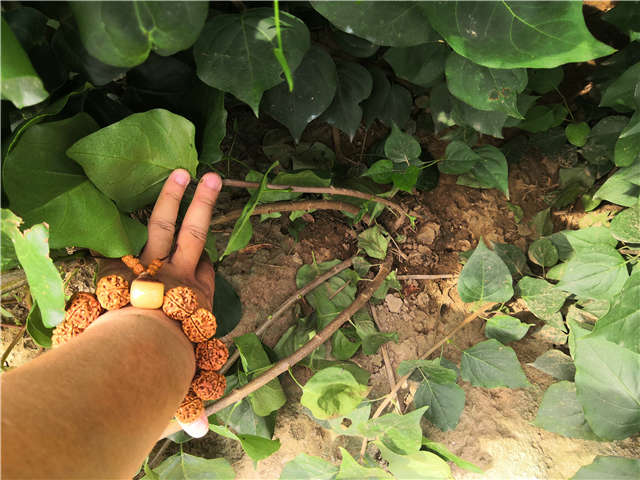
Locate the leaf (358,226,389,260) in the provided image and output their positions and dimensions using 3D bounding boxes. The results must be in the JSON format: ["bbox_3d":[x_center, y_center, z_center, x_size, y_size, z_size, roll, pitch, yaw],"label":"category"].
[{"bbox_3d":[0.058,0.004,0.545,0.033,0.020,0.041,1,50,1],"label":"leaf"}]

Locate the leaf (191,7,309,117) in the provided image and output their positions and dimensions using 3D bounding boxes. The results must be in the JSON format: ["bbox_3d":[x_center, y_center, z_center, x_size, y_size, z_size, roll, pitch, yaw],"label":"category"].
[{"bbox_3d":[-0.066,-0.178,0.500,0.108,0.100,0.025,3,26,-1],"label":"leaf"}]

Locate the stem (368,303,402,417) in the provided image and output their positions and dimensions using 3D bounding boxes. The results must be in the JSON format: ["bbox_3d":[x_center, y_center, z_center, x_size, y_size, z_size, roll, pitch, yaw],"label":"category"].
[{"bbox_3d":[0.073,0.129,0.560,0.012,0.009,0.137,-9,54,-6],"label":"stem"}]

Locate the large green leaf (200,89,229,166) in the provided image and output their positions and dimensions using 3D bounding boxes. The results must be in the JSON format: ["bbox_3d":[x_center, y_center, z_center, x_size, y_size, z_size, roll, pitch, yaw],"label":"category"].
[{"bbox_3d":[-0.126,-0.137,0.580,0.046,0.113,0.025,-20,30,-31],"label":"large green leaf"}]

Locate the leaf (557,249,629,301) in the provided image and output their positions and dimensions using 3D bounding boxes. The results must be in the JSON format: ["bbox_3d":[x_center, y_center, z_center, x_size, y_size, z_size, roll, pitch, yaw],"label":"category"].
[{"bbox_3d":[0.318,0.041,0.583,0.090,0.020,0.056,-19,60,-5],"label":"leaf"}]

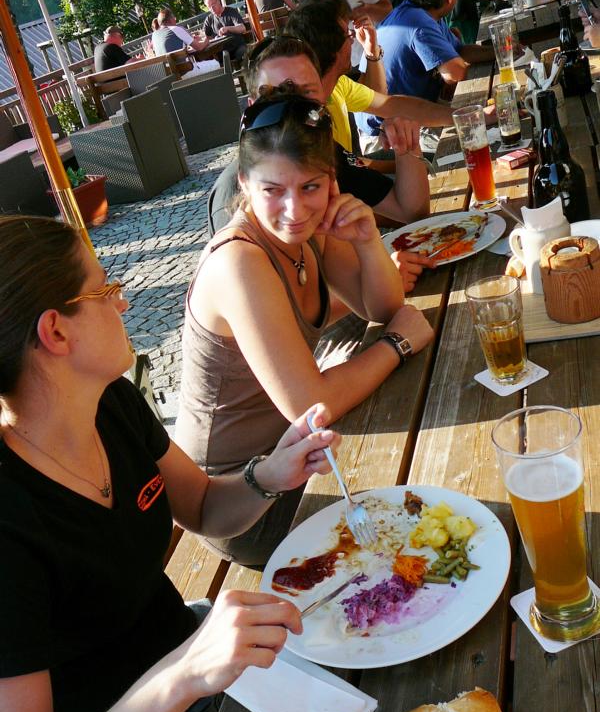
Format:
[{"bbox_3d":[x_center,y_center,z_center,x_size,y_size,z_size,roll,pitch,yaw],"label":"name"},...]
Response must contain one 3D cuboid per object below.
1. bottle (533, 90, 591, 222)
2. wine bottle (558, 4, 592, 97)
[{"bbox_3d":[0.569,-0.440,1.794,0.115,0.290,0.115,-18,26,0],"label":"bottle"},{"bbox_3d":[0.925,-1.041,2.754,0.092,0.287,0.092,-18,25,0],"label":"wine bottle"}]

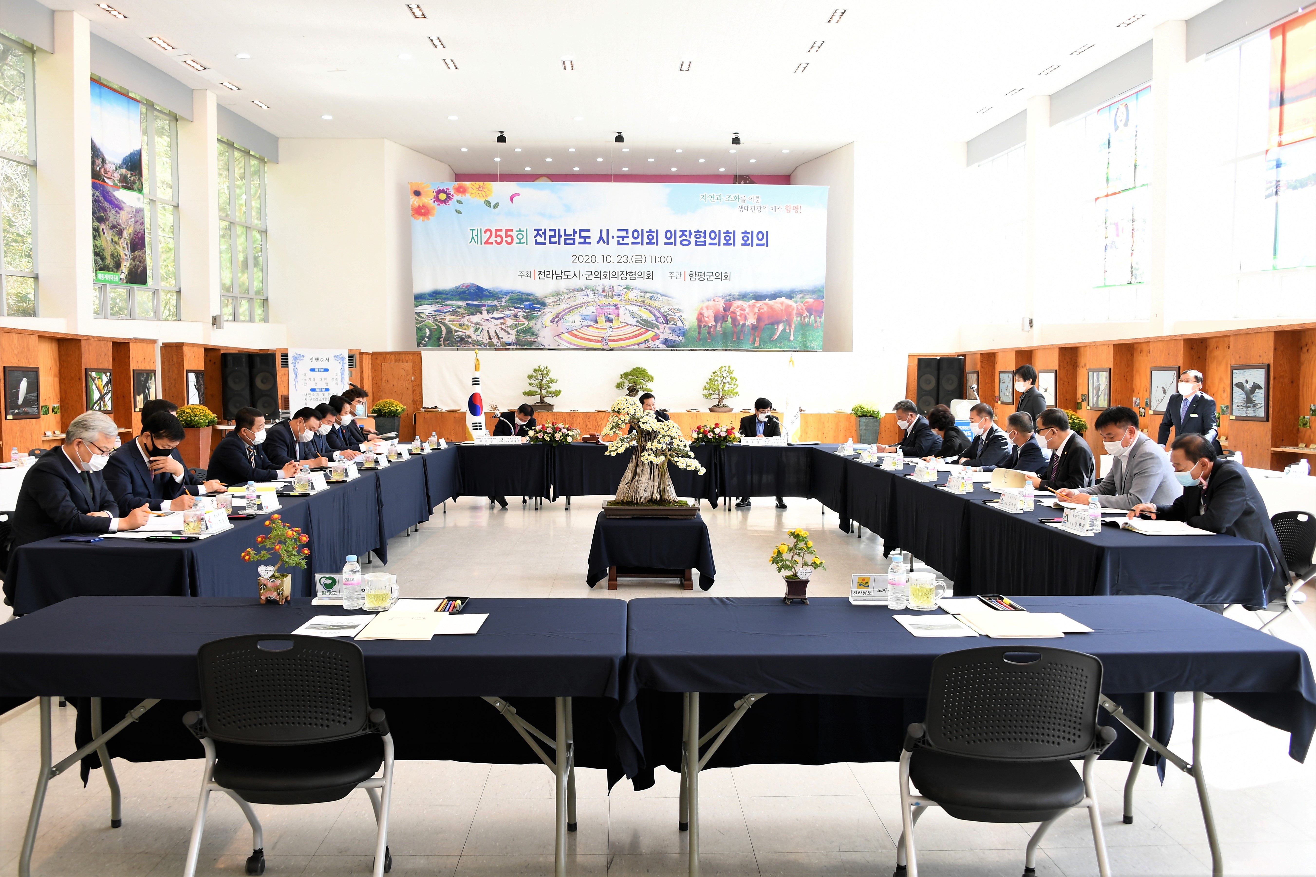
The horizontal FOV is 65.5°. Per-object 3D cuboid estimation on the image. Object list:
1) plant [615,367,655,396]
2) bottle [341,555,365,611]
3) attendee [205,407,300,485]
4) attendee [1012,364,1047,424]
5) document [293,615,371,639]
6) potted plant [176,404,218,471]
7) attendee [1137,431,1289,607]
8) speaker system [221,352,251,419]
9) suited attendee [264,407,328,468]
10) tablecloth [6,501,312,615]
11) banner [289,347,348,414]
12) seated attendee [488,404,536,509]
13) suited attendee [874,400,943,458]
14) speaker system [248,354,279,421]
[{"bbox_3d":[-0.415,-0.900,18.575,0.720,0.815,0.600,0,3,-2],"label":"plant"},{"bbox_3d":[-1.006,0.474,3.369,0.061,0.170,0.061,0,3,-2],"label":"bottle"},{"bbox_3d":[-3.016,0.387,7.533,0.700,1.270,0.520,1,3,9],"label":"attendee"},{"bbox_3d":[3.680,0.104,10.150,0.310,1.640,0.450,-1,4,-22],"label":"attendee"},{"bbox_3d":[-0.945,0.546,2.989,0.185,0.005,0.260,0,3,-2],"label":"document"},{"bbox_3d":[-5.647,0.181,12.531,0.538,1.205,0.538,0,3,-2],"label":"potted plant"},{"bbox_3d":[2.680,0.606,5.100,0.800,1.220,0.550,0,3,1],"label":"attendee"},{"bbox_3d":[-6.931,-0.854,16.786,0.450,1.090,0.470,-1,3,-17],"label":"speaker system"},{"bbox_3d":[-3.037,0.352,8.432,0.680,1.240,0.510,1,3,6],"label":"suited attendee"},{"bbox_3d":[-2.405,0.733,5.168,0.860,0.645,1.720,0,3,-2],"label":"tablecloth"},{"bbox_3d":[-4.411,-0.223,13.356,0.766,1.882,0.200,0,3,-7],"label":"banner"},{"bbox_3d":[-1.766,0.194,12.423,0.580,1.198,0.950,-1,3,-10],"label":"seated attendee"},{"bbox_3d":[2.528,0.269,10.200,0.780,1.300,0.540,0,3,-8],"label":"suited attendee"},{"bbox_3d":[-6.510,-0.858,16.900,0.490,1.110,0.460,-1,4,-18],"label":"speaker system"}]

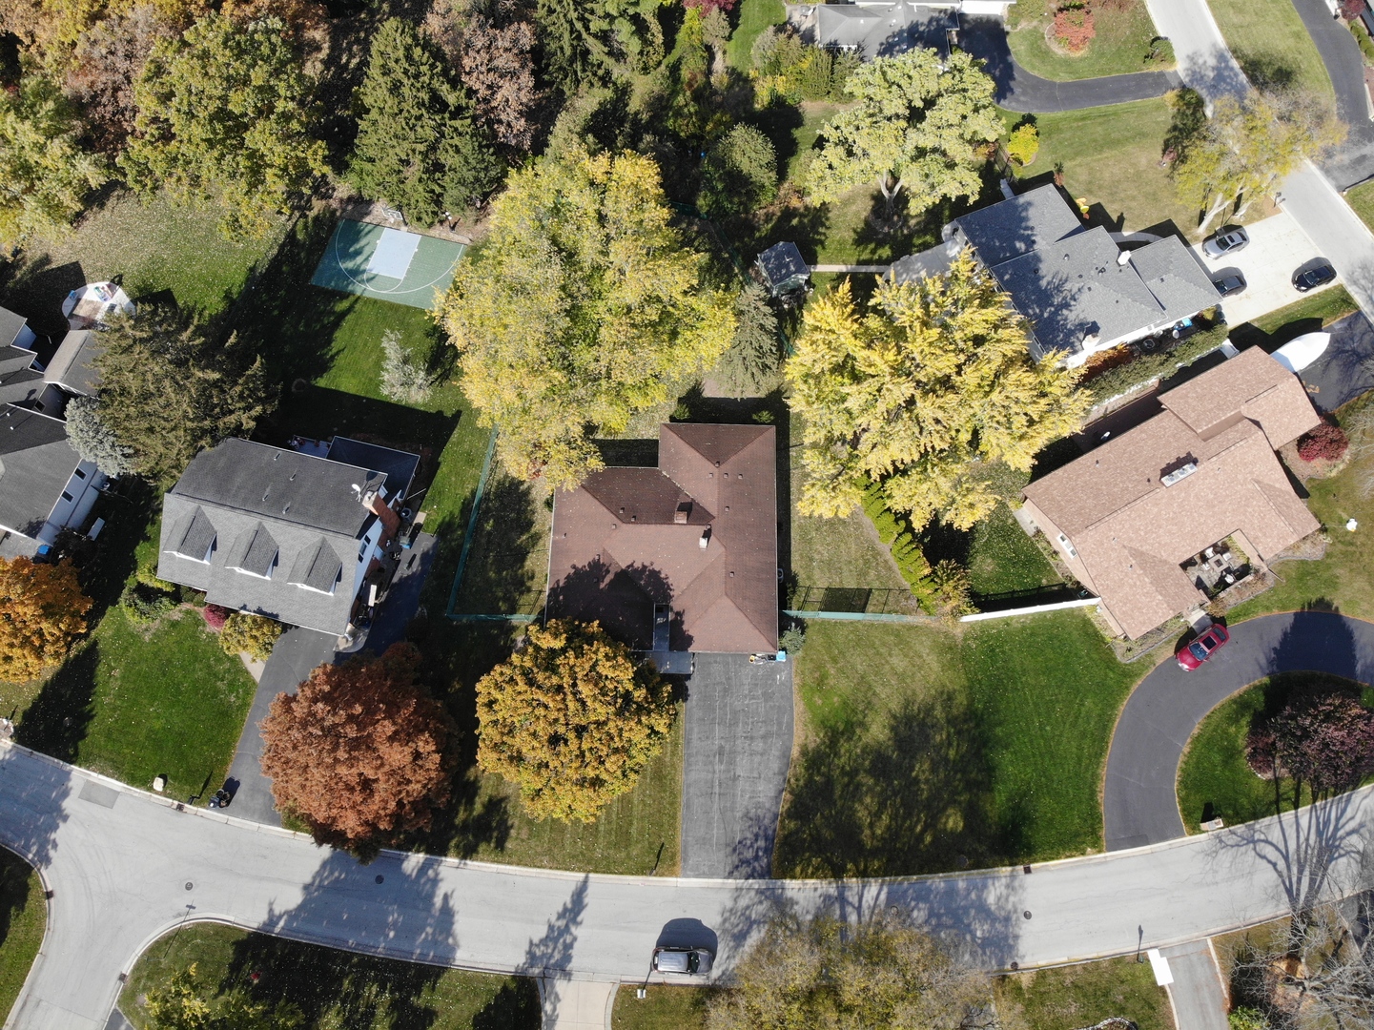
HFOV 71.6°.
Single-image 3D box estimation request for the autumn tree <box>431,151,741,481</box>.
[{"bbox_3d":[-8.538,-16.853,82.660,25.000,17.500,31.500,0,68,-1],"label":"autumn tree"}]

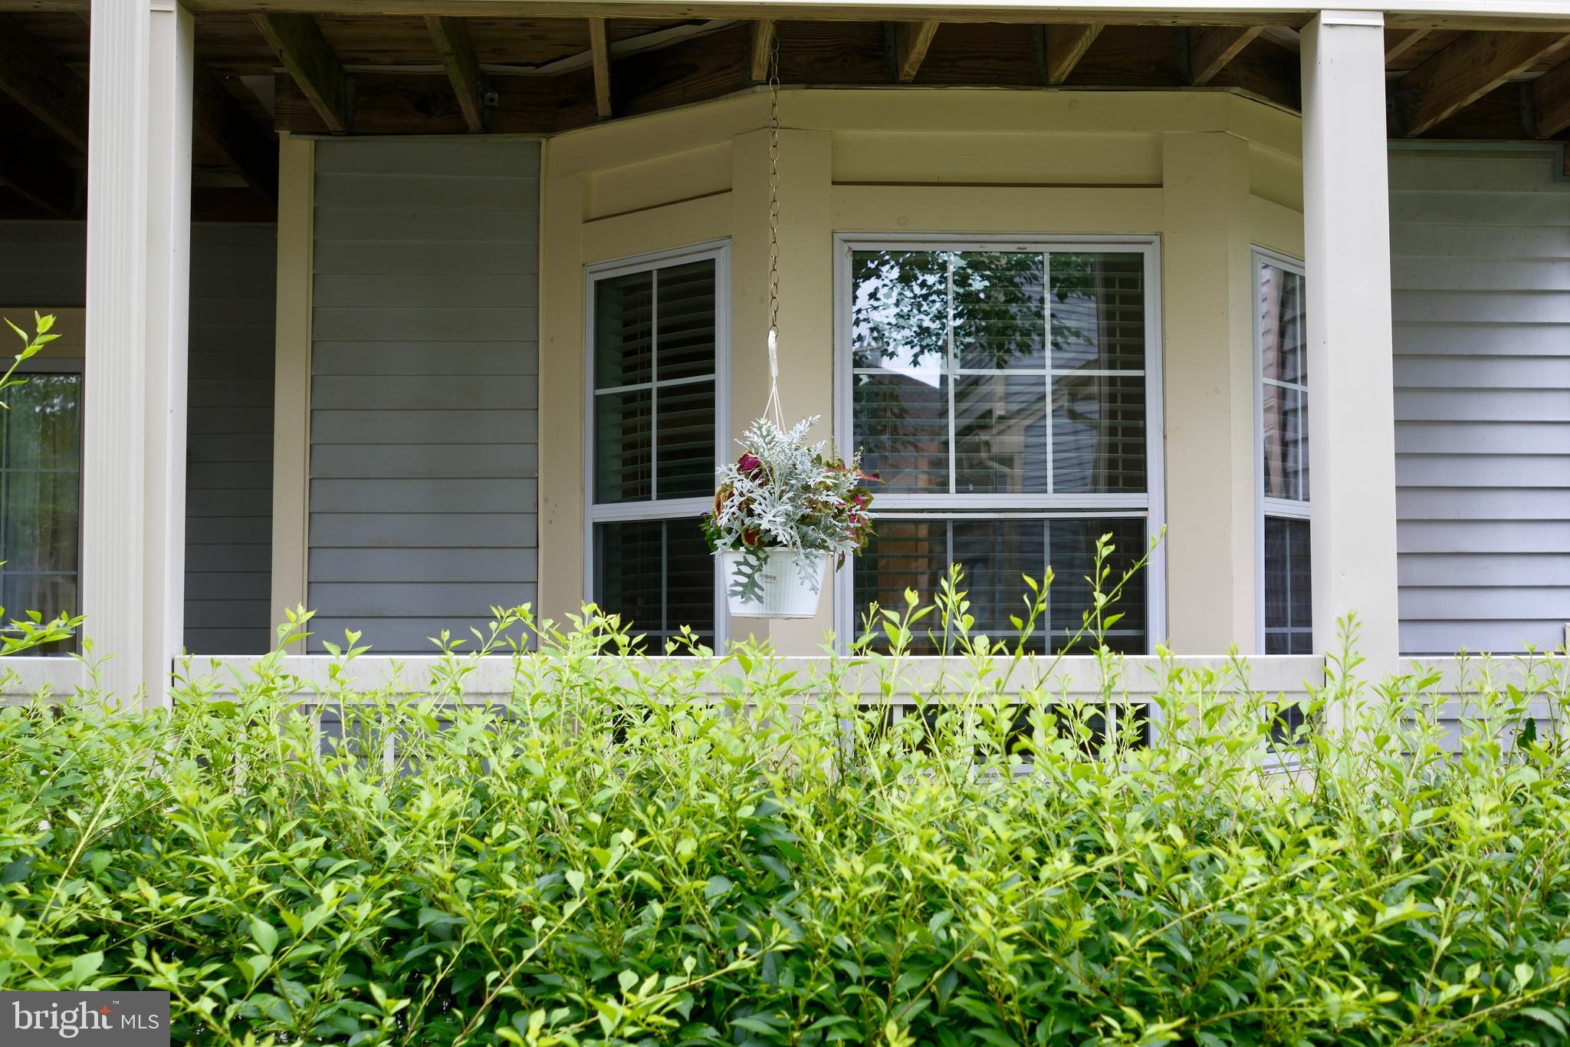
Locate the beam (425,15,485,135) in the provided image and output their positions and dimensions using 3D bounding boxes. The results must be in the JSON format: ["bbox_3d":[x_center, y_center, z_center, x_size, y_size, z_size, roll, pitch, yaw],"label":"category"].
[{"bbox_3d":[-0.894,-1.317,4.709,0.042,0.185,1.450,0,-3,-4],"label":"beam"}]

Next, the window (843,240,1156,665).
[{"bbox_3d":[0.595,-0.063,4.906,0.892,1.455,0.080,0,-3,-4],"label":"window"}]

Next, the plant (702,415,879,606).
[{"bbox_3d":[0.011,-0.030,3.815,0.365,0.395,0.340,0,-3,-4],"label":"plant"}]

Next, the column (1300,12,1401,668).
[{"bbox_3d":[1.154,0.039,3.646,0.130,2.150,0.130,0,-3,-4],"label":"column"}]

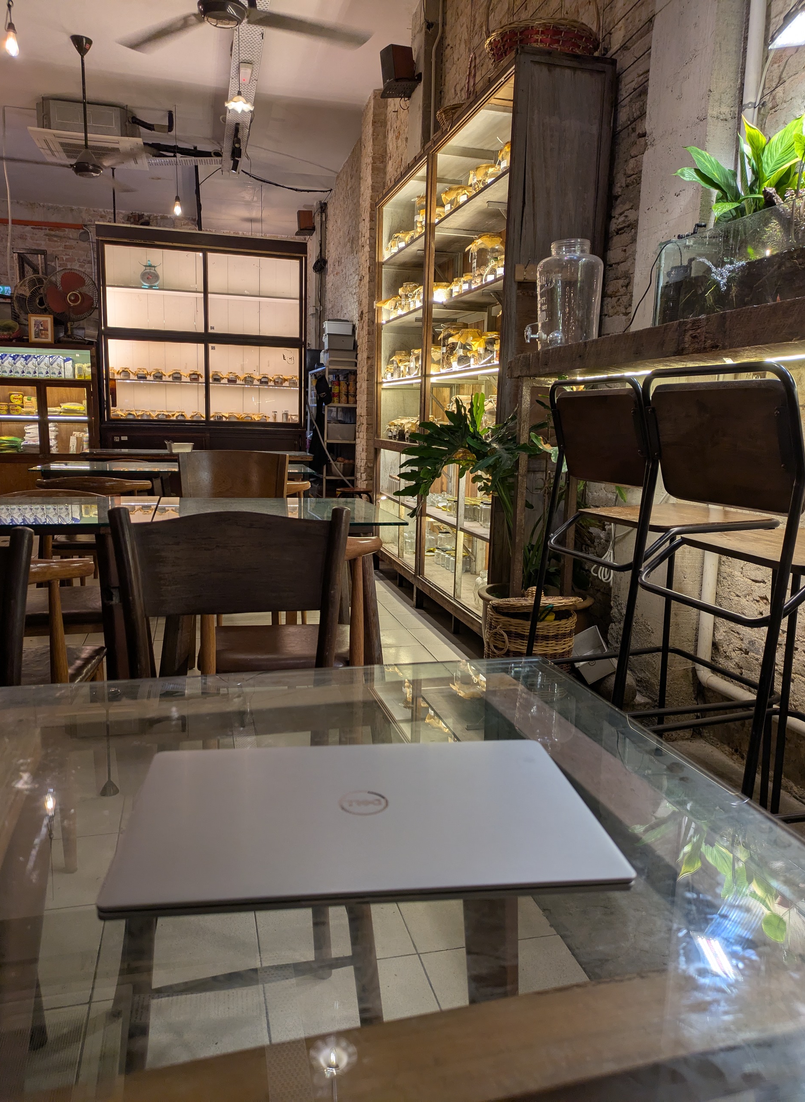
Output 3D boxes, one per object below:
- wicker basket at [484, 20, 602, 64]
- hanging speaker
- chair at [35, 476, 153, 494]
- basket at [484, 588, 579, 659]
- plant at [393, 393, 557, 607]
[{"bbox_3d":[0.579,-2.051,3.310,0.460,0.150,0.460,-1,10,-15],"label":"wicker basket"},{"bbox_3d":[-0.015,-3.345,5.514,0.190,0.235,0.165,-17,20,-27],"label":"hanging speaker"},{"bbox_3d":[-1.411,0.014,3.738,0.510,0.770,0.520,0,10,-10],"label":"chair"},{"bbox_3d":[0.446,0.370,2.793,0.320,0.470,0.320,3,10,9],"label":"basket"},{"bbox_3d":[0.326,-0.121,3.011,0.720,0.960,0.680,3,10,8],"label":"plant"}]

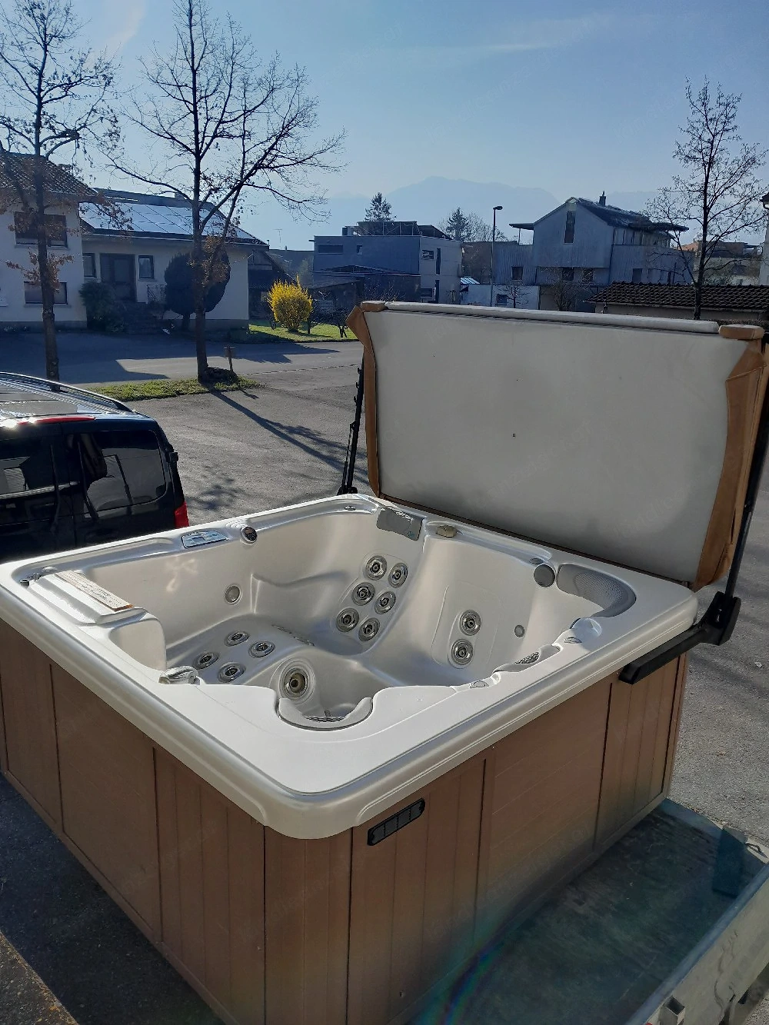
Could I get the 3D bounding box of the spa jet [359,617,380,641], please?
[{"bbox_3d":[-0.075,0.577,3.784,0.130,0.130,0.040,21,-19,51],"label":"spa jet"}]

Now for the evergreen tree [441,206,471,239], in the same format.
[{"bbox_3d":[8.661,-30.284,92.000,4.600,12.600,4.600,2,15,0],"label":"evergreen tree"}]

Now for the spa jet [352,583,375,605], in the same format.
[{"bbox_3d":[-0.109,0.416,3.925,0.130,0.130,0.040,13,-22,36],"label":"spa jet"}]

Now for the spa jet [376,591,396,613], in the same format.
[{"bbox_3d":[0.002,0.447,3.820,0.130,0.130,0.040,21,-20,50],"label":"spa jet"}]

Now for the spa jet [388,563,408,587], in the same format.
[{"bbox_3d":[0.067,0.313,3.854,0.040,0.130,0.130,25,-4,-41],"label":"spa jet"}]

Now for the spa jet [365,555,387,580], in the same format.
[{"bbox_3d":[-0.042,0.286,3.958,0.130,0.130,0.040,14,-11,37],"label":"spa jet"}]

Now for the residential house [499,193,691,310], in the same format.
[{"bbox_3d":[20.207,-24.744,74.000,11.500,10.600,13.500,15,20,41],"label":"residential house"}]

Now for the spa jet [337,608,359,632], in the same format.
[{"bbox_3d":[-0.187,0.544,3.890,0.130,0.130,0.040,14,-26,37],"label":"spa jet"}]

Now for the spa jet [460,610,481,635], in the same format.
[{"bbox_3d":[0.406,0.525,3.655,0.130,0.130,0.040,15,2,41],"label":"spa jet"}]

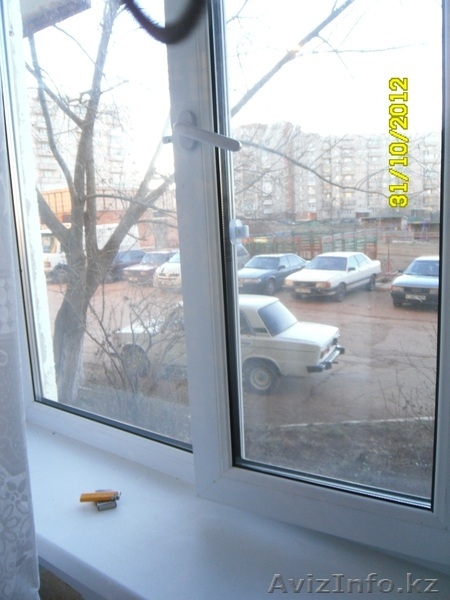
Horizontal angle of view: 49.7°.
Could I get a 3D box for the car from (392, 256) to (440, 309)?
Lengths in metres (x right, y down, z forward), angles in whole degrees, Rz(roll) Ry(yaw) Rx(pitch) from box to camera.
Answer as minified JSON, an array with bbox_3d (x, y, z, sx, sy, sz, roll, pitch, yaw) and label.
[{"bbox_3d":[6.521,-0.658,15.181,1.690,1.380,4.360,4,11,33],"label":"car"}]

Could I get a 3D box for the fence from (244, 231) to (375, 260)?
[{"bbox_3d":[5.415,-3.401,31.192,8.800,1.800,0.120,1,10,20],"label":"fence"}]

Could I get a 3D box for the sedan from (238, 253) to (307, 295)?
[{"bbox_3d":[1.905,-1.101,19.122,1.690,1.380,4.450,5,12,38],"label":"sedan"}]

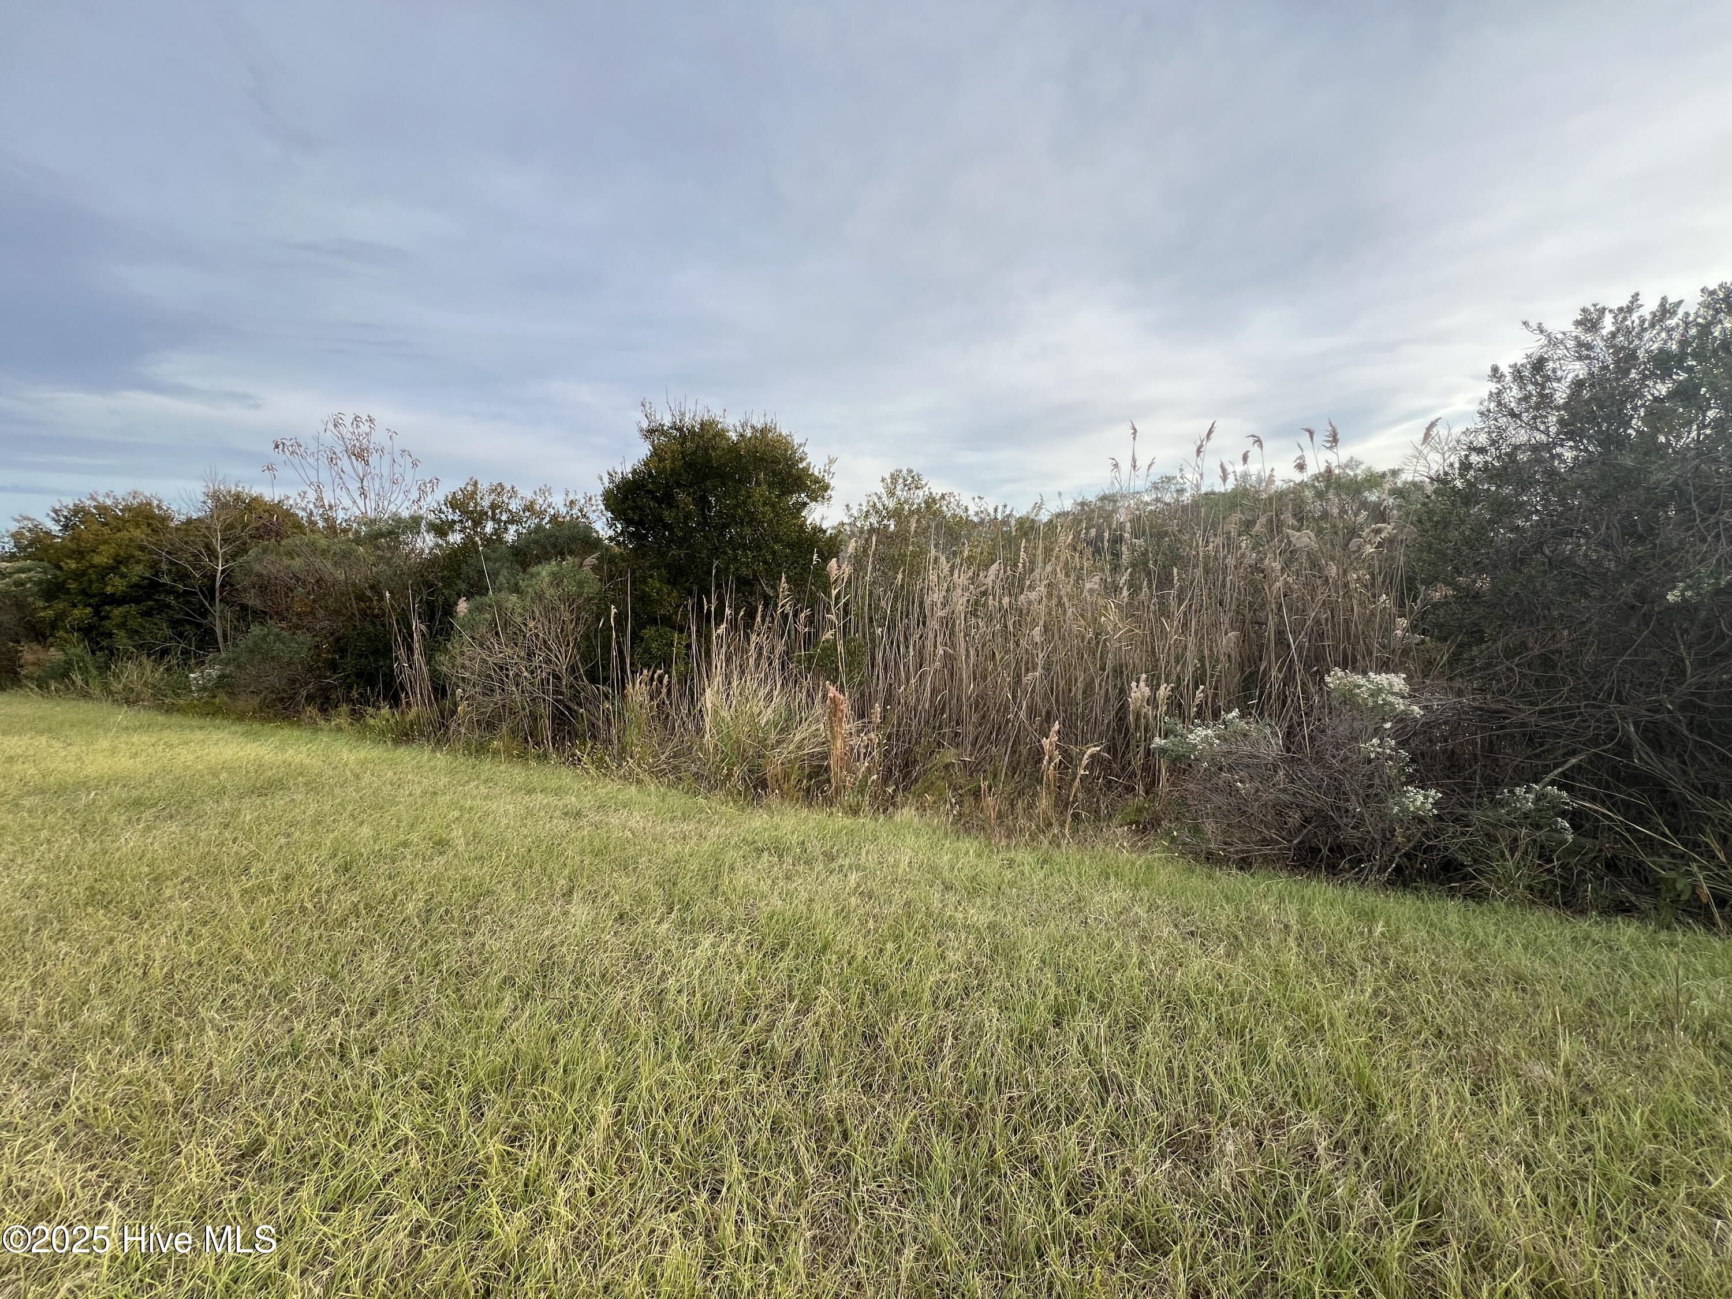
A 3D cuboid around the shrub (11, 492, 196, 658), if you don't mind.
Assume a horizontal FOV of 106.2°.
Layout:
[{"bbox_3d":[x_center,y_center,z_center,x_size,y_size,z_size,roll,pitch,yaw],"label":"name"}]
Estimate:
[{"bbox_3d":[-18.900,-1.600,16.000,3.800,4.200,3.500,0,2,0],"label":"shrub"}]

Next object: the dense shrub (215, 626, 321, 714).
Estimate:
[{"bbox_3d":[-10.600,0.360,11.500,1.800,1.500,1.600,0,2,0],"label":"dense shrub"}]

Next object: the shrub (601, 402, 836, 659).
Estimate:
[{"bbox_3d":[-2.050,-1.180,9.000,3.200,4.300,3.000,0,2,0],"label":"shrub"}]

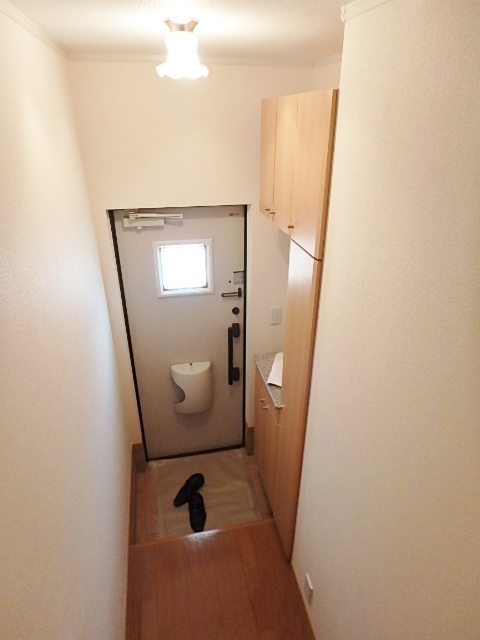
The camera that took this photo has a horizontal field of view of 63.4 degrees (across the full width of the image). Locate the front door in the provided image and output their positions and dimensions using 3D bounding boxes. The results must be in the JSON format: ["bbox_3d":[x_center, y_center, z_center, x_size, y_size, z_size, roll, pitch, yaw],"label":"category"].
[{"bbox_3d":[-0.328,0.211,2.569,0.748,1.859,0.060,-5,28,-10],"label":"front door"}]

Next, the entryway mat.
[{"bbox_3d":[-0.247,1.184,2.701,0.691,0.012,0.649,-5,28,-10],"label":"entryway mat"}]

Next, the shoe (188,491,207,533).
[{"bbox_3d":[-0.273,1.236,2.503,0.100,0.090,0.275,-3,28,-6],"label":"shoe"}]

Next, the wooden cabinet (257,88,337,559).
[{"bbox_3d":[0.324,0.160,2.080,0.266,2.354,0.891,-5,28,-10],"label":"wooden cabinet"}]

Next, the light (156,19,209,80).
[{"bbox_3d":[-0.173,-0.806,1.161,0.155,0.137,0.155,-5,28,-10],"label":"light"}]

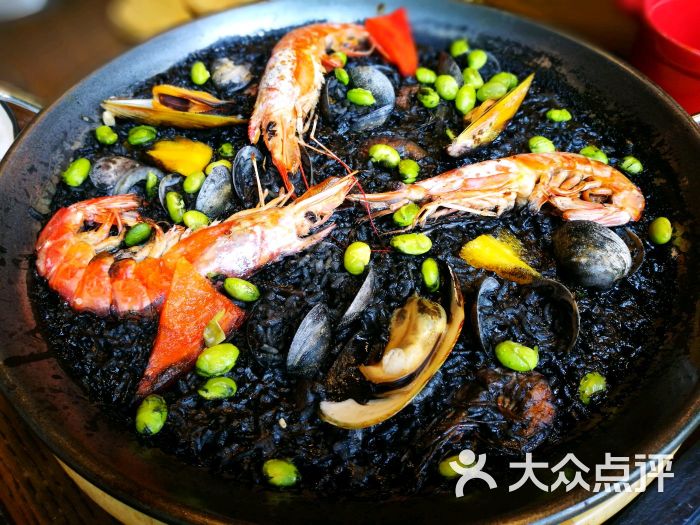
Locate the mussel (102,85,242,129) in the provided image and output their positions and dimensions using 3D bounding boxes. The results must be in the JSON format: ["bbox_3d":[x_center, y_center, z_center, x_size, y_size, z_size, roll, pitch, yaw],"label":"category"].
[{"bbox_3d":[-0.107,-0.094,0.332,0.088,0.024,0.028,7,52,7],"label":"mussel"}]

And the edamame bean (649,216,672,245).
[{"bbox_3d":[0.141,-0.015,0.247,0.009,0.009,0.015,14,53,12],"label":"edamame bean"}]

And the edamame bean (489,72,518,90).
[{"bbox_3d":[0.080,-0.095,0.287,0.017,0.010,0.011,-18,54,-11],"label":"edamame bean"}]

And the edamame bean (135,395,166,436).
[{"bbox_3d":[-0.066,0.051,0.183,0.011,0.010,0.015,4,53,5],"label":"edamame bean"}]

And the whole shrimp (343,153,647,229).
[{"bbox_3d":[0.065,-0.032,0.243,0.132,0.024,0.039,-1,51,0],"label":"whole shrimp"}]

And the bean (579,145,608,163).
[{"bbox_3d":[0.124,-0.055,0.280,0.010,0.009,0.016,-27,56,-19],"label":"bean"}]

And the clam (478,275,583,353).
[{"bbox_3d":[0.066,0.020,0.202,0.039,0.015,0.035,9,54,9],"label":"clam"}]

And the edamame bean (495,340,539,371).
[{"bbox_3d":[0.070,0.039,0.228,0.018,0.010,0.011,20,54,16],"label":"edamame bean"}]

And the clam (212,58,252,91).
[{"bbox_3d":[-0.078,-0.123,0.360,0.028,0.019,0.026,4,52,5],"label":"clam"}]

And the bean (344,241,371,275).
[{"bbox_3d":[0.003,-0.002,0.240,0.011,0.010,0.017,5,52,5],"label":"bean"}]

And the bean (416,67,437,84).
[{"bbox_3d":[0.041,-0.100,0.292,0.013,0.009,0.011,23,57,18],"label":"bean"}]

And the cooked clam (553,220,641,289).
[{"bbox_3d":[0.107,-0.004,0.237,0.037,0.021,0.031,11,52,9],"label":"cooked clam"}]

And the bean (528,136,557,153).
[{"bbox_3d":[0.100,-0.060,0.285,0.015,0.009,0.011,37,61,26],"label":"bean"}]

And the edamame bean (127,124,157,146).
[{"bbox_3d":[-0.107,-0.065,0.281,0.015,0.008,0.011,-28,56,-21],"label":"edamame bean"}]

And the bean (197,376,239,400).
[{"bbox_3d":[-0.045,0.043,0.189,0.014,0.008,0.009,-7,53,-3],"label":"bean"}]

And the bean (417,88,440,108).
[{"bbox_3d":[0.046,-0.095,0.313,0.012,0.010,0.015,-22,54,-15],"label":"bean"}]

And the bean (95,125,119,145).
[{"bbox_3d":[-0.126,-0.066,0.282,0.015,0.008,0.010,32,58,24],"label":"bean"}]

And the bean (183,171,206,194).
[{"bbox_3d":[-0.084,-0.043,0.296,0.011,0.010,0.017,23,55,19],"label":"bean"}]

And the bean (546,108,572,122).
[{"bbox_3d":[0.112,-0.079,0.291,0.014,0.007,0.010,3,51,4],"label":"bean"}]

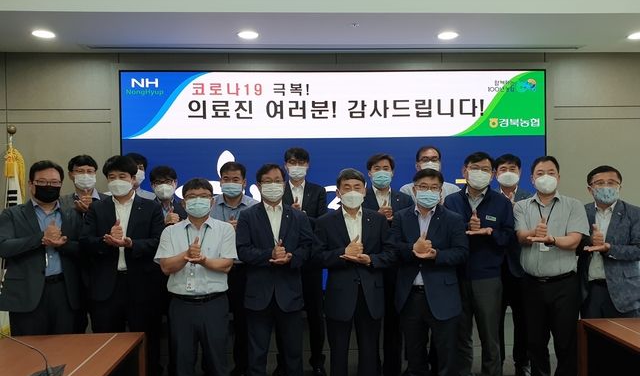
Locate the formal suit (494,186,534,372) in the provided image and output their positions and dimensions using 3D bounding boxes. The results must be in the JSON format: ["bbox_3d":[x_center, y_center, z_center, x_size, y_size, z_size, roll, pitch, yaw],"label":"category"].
[{"bbox_3d":[1.550,0.752,3.910,0.500,1.460,0.340,-1,0,13],"label":"formal suit"}]

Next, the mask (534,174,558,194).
[{"bbox_3d":[1.456,-0.021,3.100,0.148,0.122,0.090,0,1,24],"label":"mask"}]

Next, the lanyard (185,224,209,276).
[{"bbox_3d":[-0.788,0.401,3.080,0.150,0.330,0.090,-1,2,-9],"label":"lanyard"}]

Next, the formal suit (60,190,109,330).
[{"bbox_3d":[-1.690,0.740,3.520,0.560,1.400,0.360,-1,1,-16],"label":"formal suit"}]

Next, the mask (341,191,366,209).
[{"bbox_3d":[0.209,0.072,3.060,0.147,0.115,0.090,-1,1,0],"label":"mask"}]

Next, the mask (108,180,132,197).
[{"bbox_3d":[-1.353,0.005,3.260,0.150,0.120,0.095,-1,0,-8],"label":"mask"}]

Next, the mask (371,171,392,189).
[{"bbox_3d":[0.449,-0.063,3.500,0.145,0.130,0.090,-1,1,5],"label":"mask"}]

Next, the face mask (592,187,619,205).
[{"bbox_3d":[1.853,0.047,3.120,0.150,0.115,0.095,0,1,25],"label":"face mask"}]

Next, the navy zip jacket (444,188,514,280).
[{"bbox_3d":[1.121,0.324,3.390,0.490,0.660,0.350,-1,0,17],"label":"navy zip jacket"}]

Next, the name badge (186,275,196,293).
[{"bbox_3d":[-0.818,0.611,3.060,0.059,0.108,0.010,-1,0,-9],"label":"name badge"}]

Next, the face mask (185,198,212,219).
[{"bbox_3d":[-0.794,0.131,3.140,0.165,0.130,0.090,-1,2,-12],"label":"face mask"}]

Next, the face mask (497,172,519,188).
[{"bbox_3d":[1.416,-0.057,3.620,0.155,0.120,0.090,0,1,21],"label":"face mask"}]

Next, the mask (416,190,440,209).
[{"bbox_3d":[0.693,0.071,3.070,0.152,0.116,0.090,-1,1,12],"label":"mask"}]

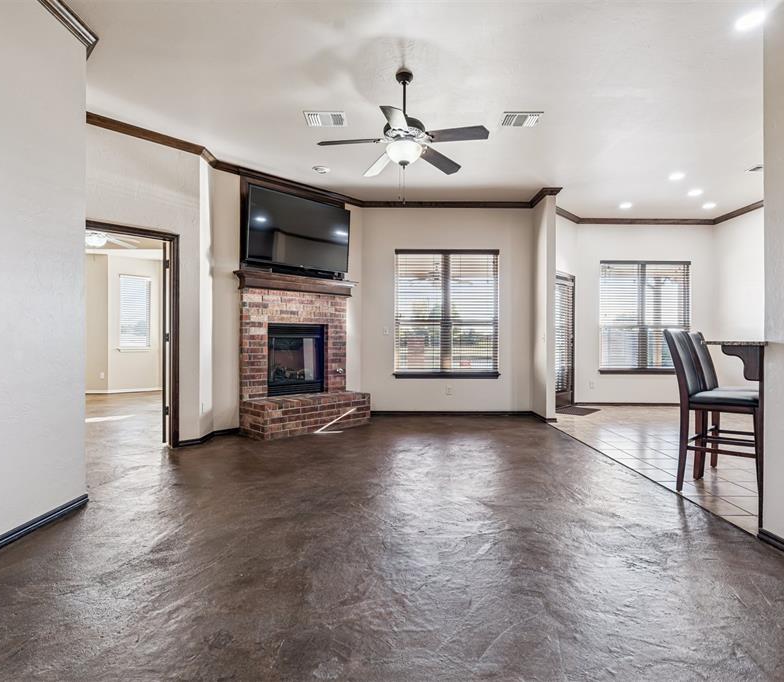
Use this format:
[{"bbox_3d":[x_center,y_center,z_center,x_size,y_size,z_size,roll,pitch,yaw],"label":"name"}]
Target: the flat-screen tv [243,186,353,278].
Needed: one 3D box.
[{"bbox_3d":[-1.125,-1.336,5.663,1.480,0.855,0.070,0,5,-45],"label":"flat-screen tv"}]

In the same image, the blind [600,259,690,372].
[{"bbox_3d":[4.096,-0.415,7.380,1.460,1.760,0.070,0,0,0],"label":"blind"}]

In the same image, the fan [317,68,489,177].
[{"bbox_3d":[0.065,-1.651,3.440,1.280,0.700,1.280,0,0,0],"label":"fan"}]

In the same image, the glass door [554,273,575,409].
[{"bbox_3d":[2.593,0.030,7.000,0.080,2.080,0.930,0,0,45],"label":"glass door"}]

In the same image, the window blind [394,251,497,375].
[{"bbox_3d":[0.789,-0.415,6.460,1.465,1.760,0.070,0,0,0],"label":"window blind"}]

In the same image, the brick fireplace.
[{"bbox_3d":[-1.068,0.148,5.680,0.660,1.860,1.680,0,0,45],"label":"brick fireplace"}]

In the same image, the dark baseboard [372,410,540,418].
[{"bbox_3d":[0.790,1.036,6.440,2.420,0.098,0.020,0,0,0],"label":"dark baseboard"}]

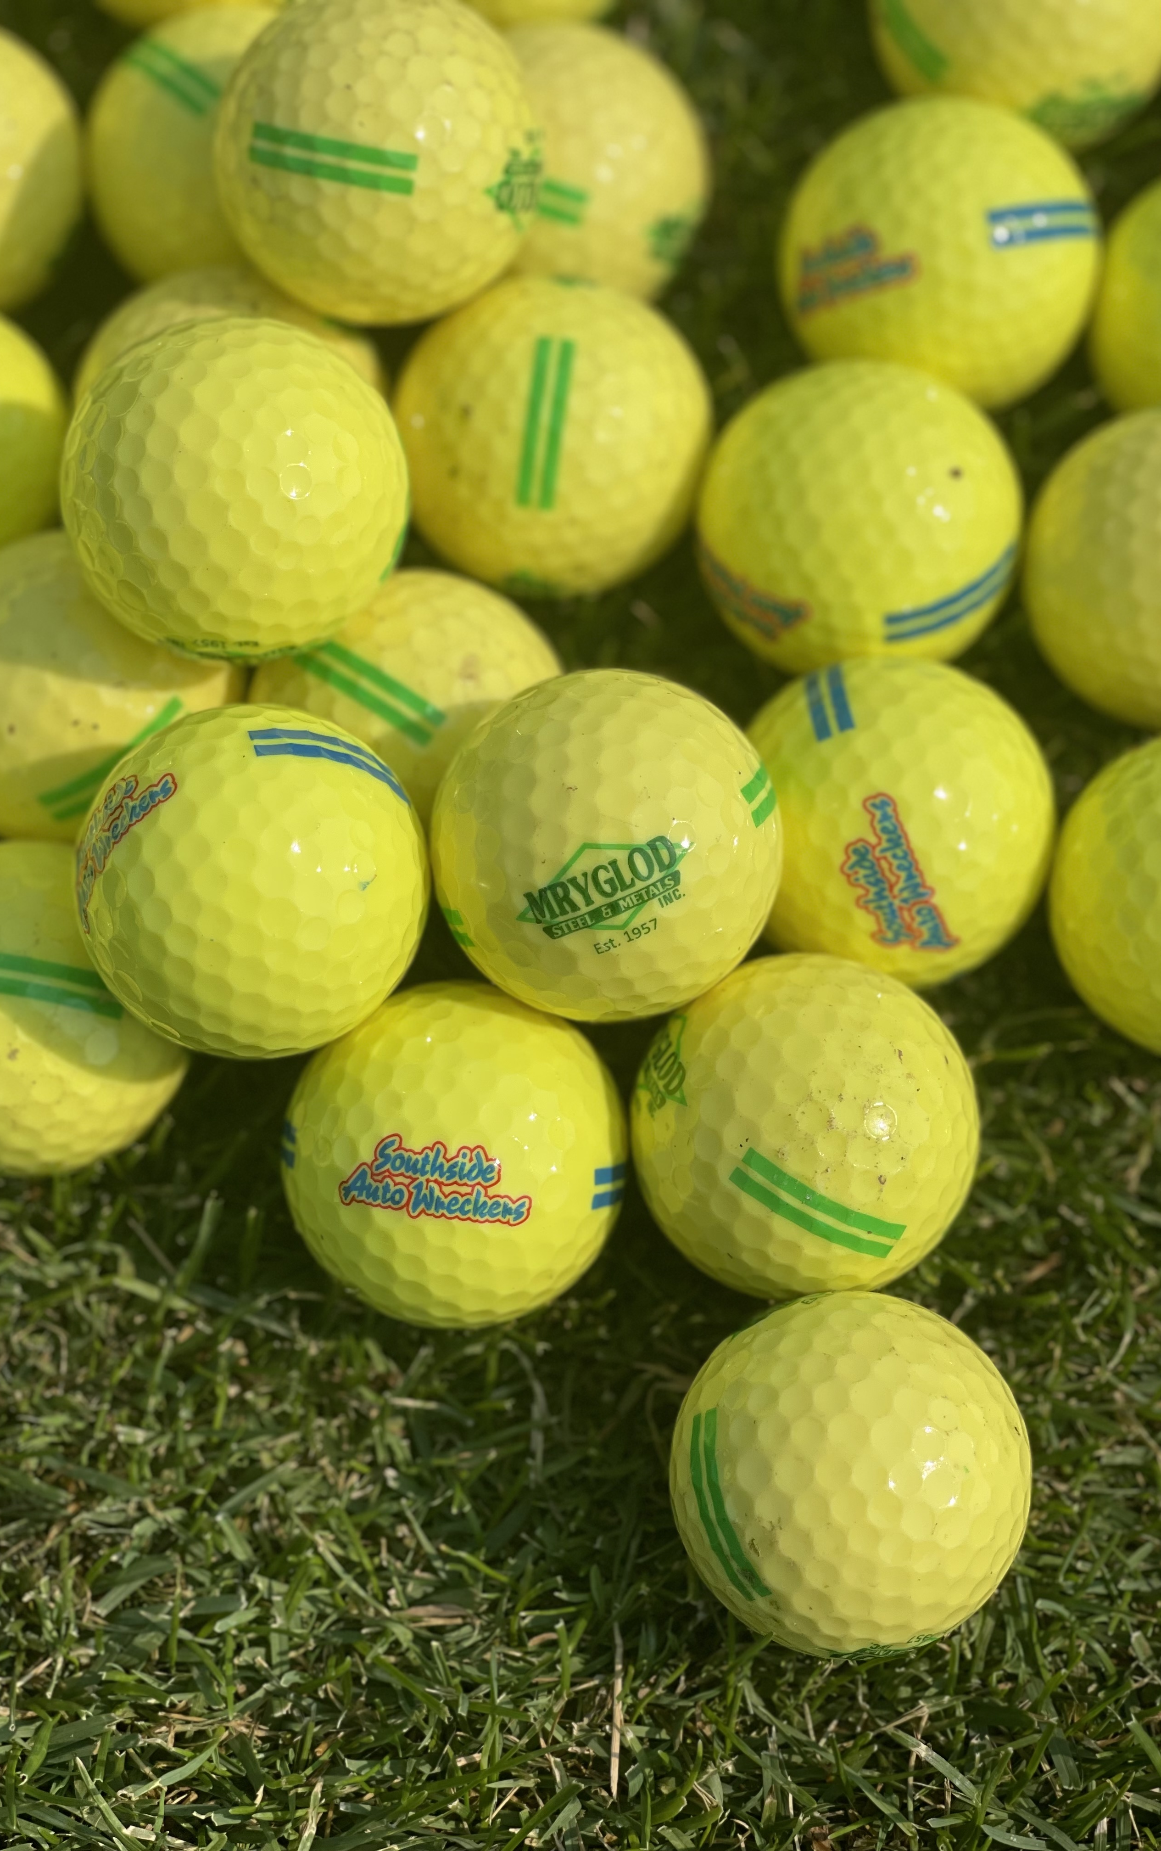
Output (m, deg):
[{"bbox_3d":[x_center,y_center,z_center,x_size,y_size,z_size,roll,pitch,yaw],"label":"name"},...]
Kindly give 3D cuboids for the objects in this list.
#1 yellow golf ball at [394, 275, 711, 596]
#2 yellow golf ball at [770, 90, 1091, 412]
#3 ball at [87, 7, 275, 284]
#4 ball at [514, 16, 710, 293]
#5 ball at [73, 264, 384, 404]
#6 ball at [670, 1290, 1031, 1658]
[{"bbox_3d":[-0.004,-0.065,0.456,0.043,0.043,0.043,0,69,4],"label":"yellow golf ball"},{"bbox_3d":[0.048,-0.090,0.459,0.043,0.043,0.043,0,70,3],"label":"yellow golf ball"},{"bbox_3d":[-0.047,-0.106,0.472,0.043,0.043,0.043,-1,69,3],"label":"ball"},{"bbox_3d":[-0.004,-0.104,0.477,0.043,0.043,0.043,-1,68,4],"label":"ball"},{"bbox_3d":[-0.047,-0.067,0.462,0.043,0.043,0.043,-1,68,4],"label":"ball"},{"bbox_3d":[0.032,0.065,0.404,0.043,0.043,0.043,0,69,4],"label":"ball"}]

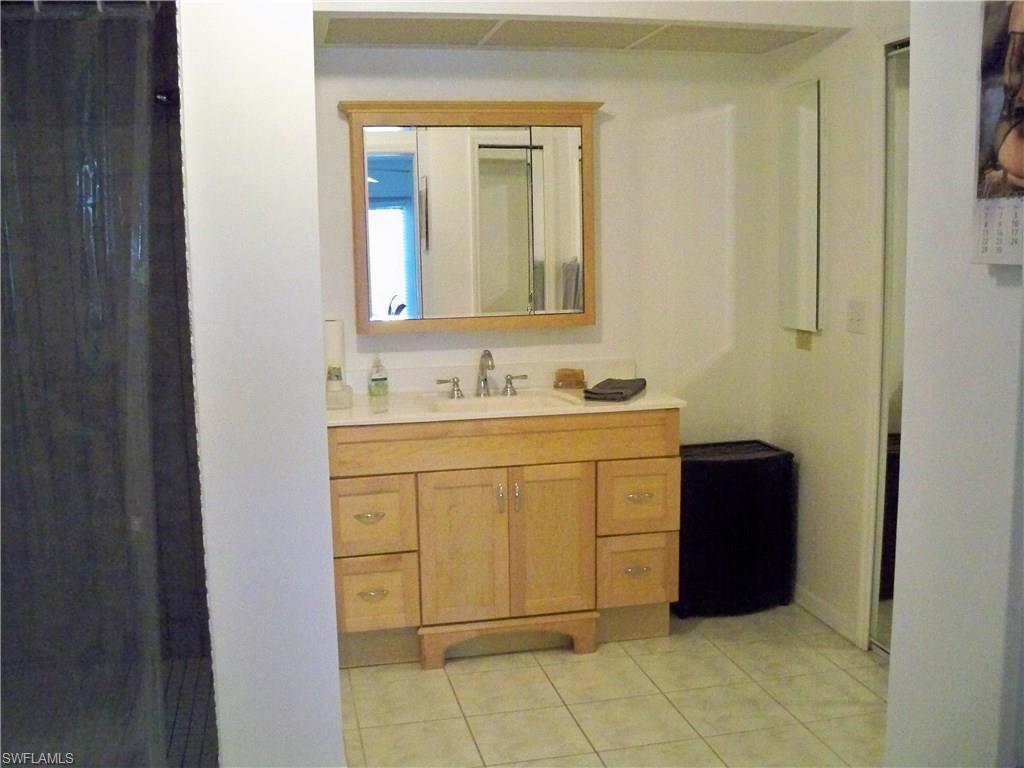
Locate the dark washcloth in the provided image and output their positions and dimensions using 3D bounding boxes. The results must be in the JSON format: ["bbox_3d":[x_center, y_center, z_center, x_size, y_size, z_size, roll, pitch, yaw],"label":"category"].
[{"bbox_3d":[0.375,0.017,3.744,0.150,0.038,0.330,2,8,20],"label":"dark washcloth"}]

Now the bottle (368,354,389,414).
[{"bbox_3d":[-0.445,-0.004,3.421,0.066,0.190,0.048,-5,9,-31],"label":"bottle"}]

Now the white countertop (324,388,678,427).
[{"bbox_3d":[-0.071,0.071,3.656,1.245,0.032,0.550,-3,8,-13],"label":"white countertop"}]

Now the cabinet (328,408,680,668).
[{"bbox_3d":[-0.065,0.497,3.716,1.214,0.837,0.540,-3,8,-13],"label":"cabinet"}]

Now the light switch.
[{"bbox_3d":[1.159,-0.225,3.498,0.011,0.115,0.108,-3,8,-13],"label":"light switch"}]

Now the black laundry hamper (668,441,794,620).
[{"bbox_3d":[0.829,0.555,4.018,0.450,0.611,0.340,-3,8,-13],"label":"black laundry hamper"}]

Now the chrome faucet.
[{"bbox_3d":[-0.091,-0.033,3.667,0.050,0.172,0.175,-3,8,-13],"label":"chrome faucet"}]

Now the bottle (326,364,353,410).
[{"bbox_3d":[-0.599,0.007,3.575,0.090,0.150,0.070,-3,7,-12],"label":"bottle"}]

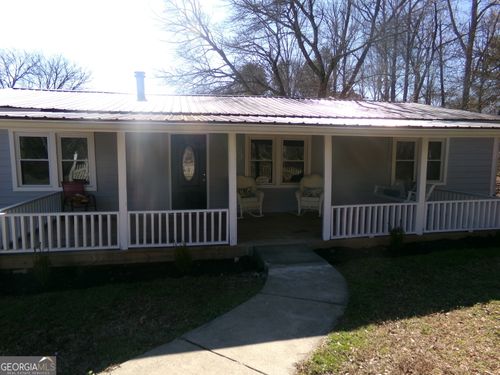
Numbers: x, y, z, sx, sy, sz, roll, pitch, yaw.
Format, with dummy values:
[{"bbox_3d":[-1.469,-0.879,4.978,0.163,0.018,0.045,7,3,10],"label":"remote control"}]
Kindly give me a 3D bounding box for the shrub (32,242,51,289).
[{"bbox_3d":[-2.876,1.079,4.788,0.220,0.635,0.220,-1,5,-11],"label":"shrub"}]

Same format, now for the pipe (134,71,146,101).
[{"bbox_3d":[-3.306,-3.069,10.548,0.310,0.909,0.310,-1,5,-11],"label":"pipe"}]

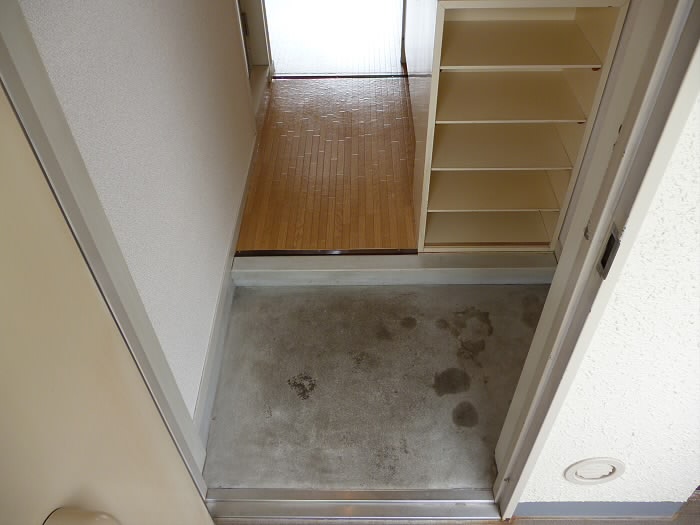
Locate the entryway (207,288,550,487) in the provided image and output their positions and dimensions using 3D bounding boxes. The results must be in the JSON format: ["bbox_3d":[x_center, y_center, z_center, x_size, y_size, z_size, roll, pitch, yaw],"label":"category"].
[{"bbox_3d":[0.161,0.349,1.787,1.133,0.040,0.750,0,45,1],"label":"entryway"}]

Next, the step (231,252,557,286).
[{"bbox_3d":[0.161,0.028,2.050,1.155,0.078,0.077,0,45,1],"label":"step"}]

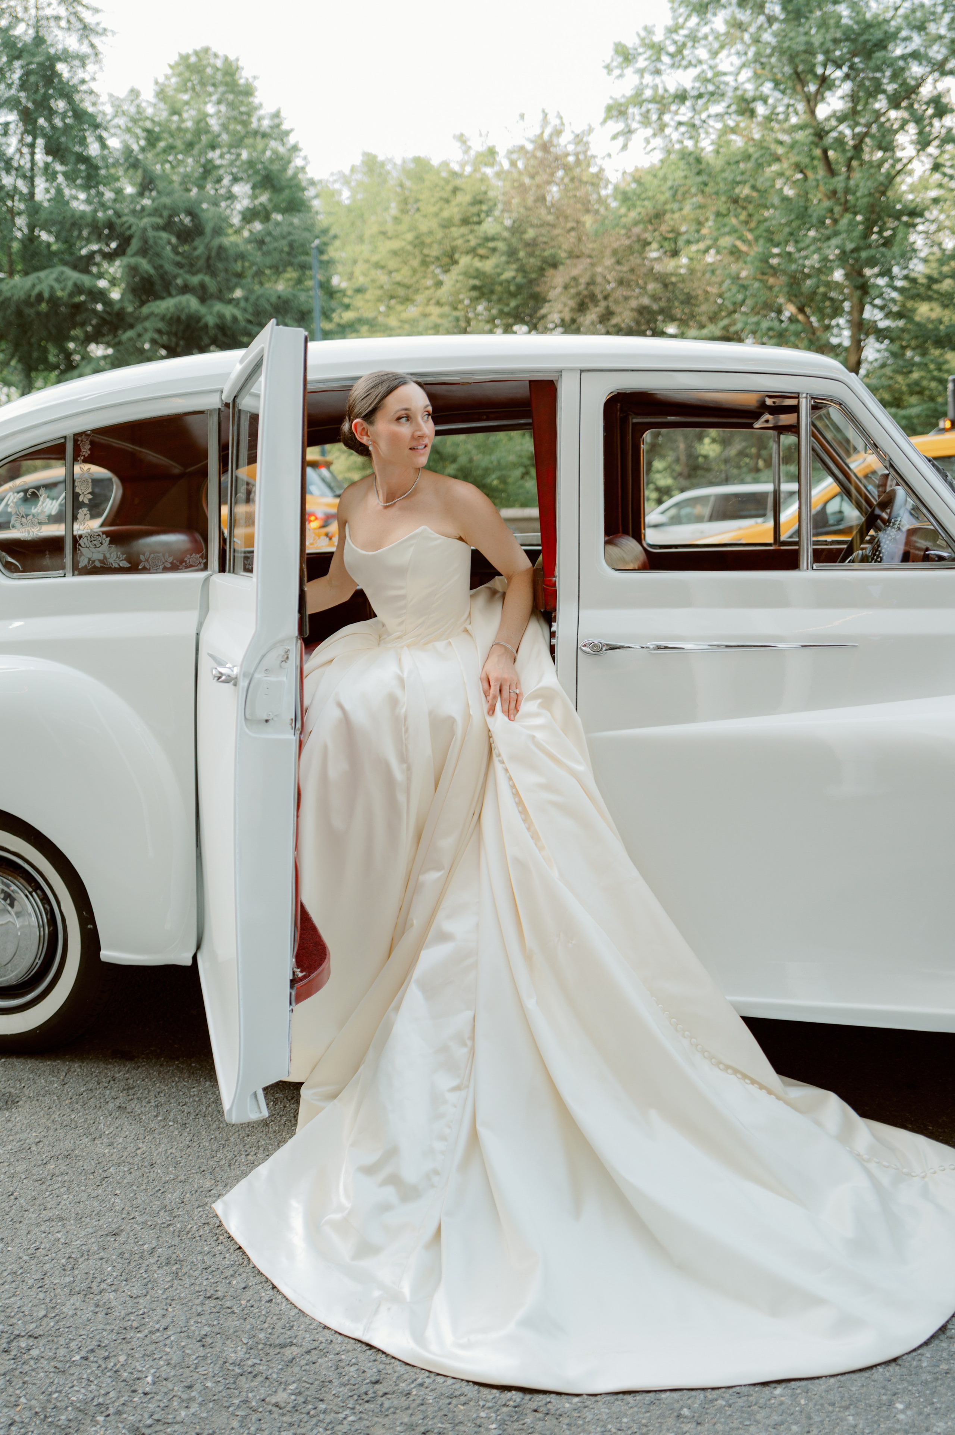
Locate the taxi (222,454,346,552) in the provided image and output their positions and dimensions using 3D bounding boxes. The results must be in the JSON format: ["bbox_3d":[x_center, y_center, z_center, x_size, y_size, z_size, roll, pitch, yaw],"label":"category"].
[{"bbox_3d":[-3.477,-1.513,10.572,4.600,1.720,1.850,1,11,12],"label":"taxi"}]

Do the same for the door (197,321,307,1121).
[{"bbox_3d":[-0.468,0.005,2.327,0.180,1.420,0.790,-3,11,-18],"label":"door"}]

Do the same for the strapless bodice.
[{"bbox_3d":[-0.152,-0.293,2.460,0.295,0.265,0.210,-2,12,25],"label":"strapless bodice"}]

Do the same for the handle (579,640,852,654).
[{"bbox_3d":[0.505,-0.149,2.372,0.582,0.034,0.040,1,11,12],"label":"handle"}]

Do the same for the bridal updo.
[{"bbox_3d":[-0.201,-0.652,2.400,0.185,0.180,0.155,3,14,40],"label":"bridal updo"}]

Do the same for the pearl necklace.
[{"bbox_3d":[-0.175,-0.509,2.430,0.125,0.100,0.130,3,12,20],"label":"pearl necklace"}]

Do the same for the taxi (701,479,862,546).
[{"bbox_3d":[3.176,-0.912,7.279,4.700,1.750,1.850,1,11,12],"label":"taxi"}]

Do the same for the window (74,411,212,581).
[{"bbox_3d":[-0.806,-0.533,2.671,0.357,0.377,0.030,1,4,12],"label":"window"}]

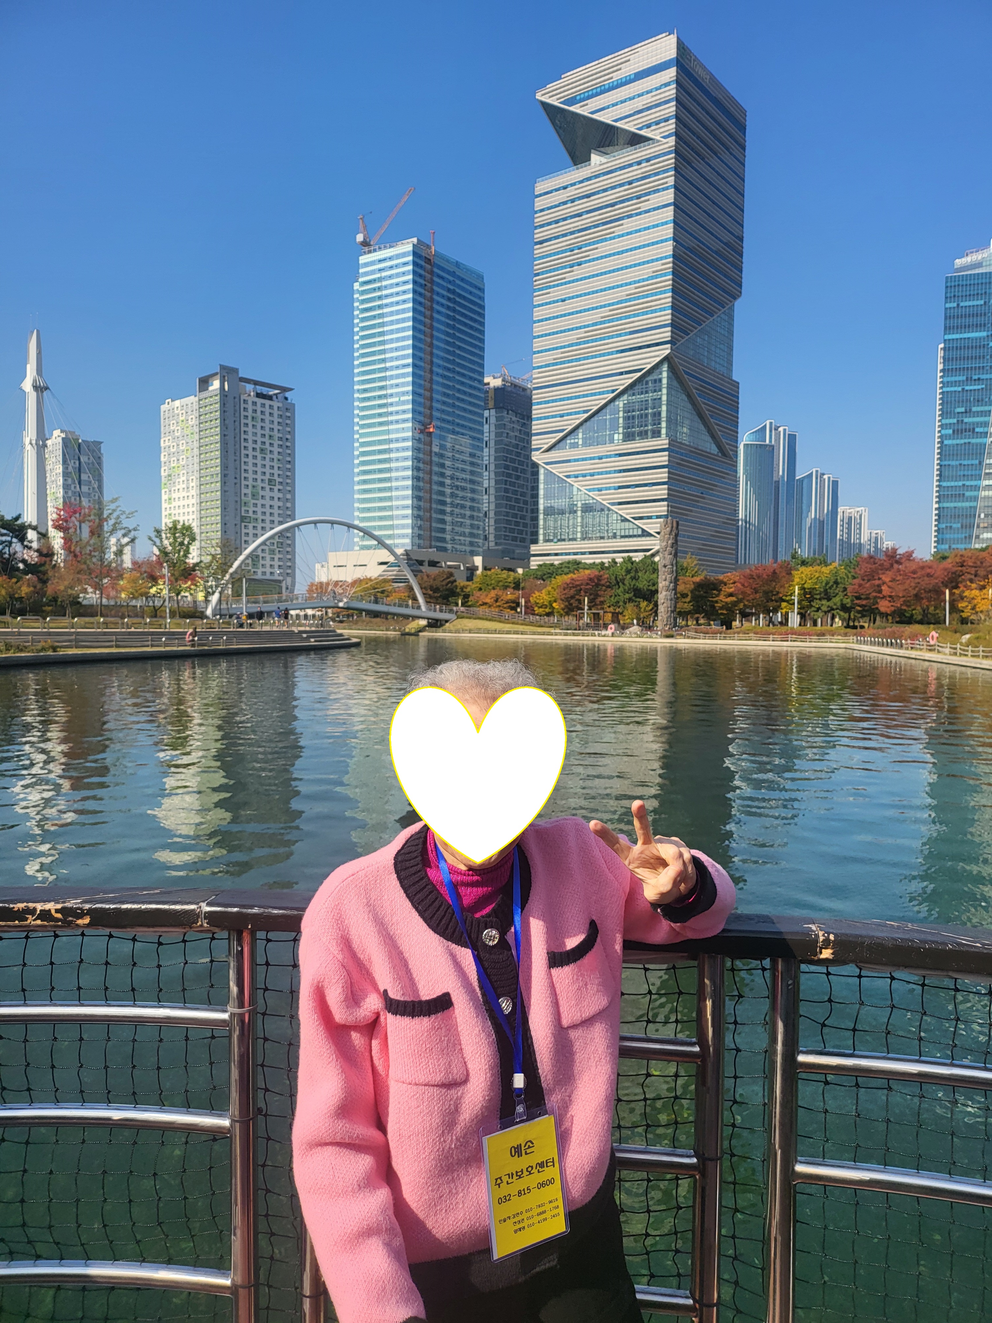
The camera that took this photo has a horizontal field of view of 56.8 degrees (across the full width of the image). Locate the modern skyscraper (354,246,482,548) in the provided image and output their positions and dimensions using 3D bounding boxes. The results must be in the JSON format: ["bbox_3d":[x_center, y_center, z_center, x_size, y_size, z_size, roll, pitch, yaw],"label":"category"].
[{"bbox_3d":[-33.317,-98.885,418.267,32.500,156.230,52.000,3,4,35],"label":"modern skyscraper"}]

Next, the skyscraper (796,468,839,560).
[{"bbox_3d":[363.761,-133.606,1043.509,40.000,162.980,38.000,3,4,35],"label":"skyscraper"}]

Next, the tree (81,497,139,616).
[{"bbox_3d":[-36.193,-9.763,86.000,5.426,11.386,5.155,-1,4,-23],"label":"tree"}]

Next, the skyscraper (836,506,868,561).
[{"bbox_3d":[427.961,-119.345,1102.444,33.000,129.040,27.000,3,4,35],"label":"skyscraper"}]

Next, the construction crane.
[{"bbox_3d":[-45.360,-181.653,378.000,25.500,27.000,6.000,1,3,14],"label":"construction crane"}]

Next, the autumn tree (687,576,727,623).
[{"bbox_3d":[25.247,-7.187,109.833,4.500,6.050,4.500,0,3,0],"label":"autumn tree"}]

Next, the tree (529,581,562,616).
[{"bbox_3d":[6.552,-7.808,121.844,4.700,5.670,4.700,0,3,0],"label":"tree"}]

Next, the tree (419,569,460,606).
[{"bbox_3d":[-8.724,-10.195,139.785,6.500,7.810,6.500,0,3,0],"label":"tree"}]

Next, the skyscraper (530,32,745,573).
[{"bbox_3d":[40.448,-86.308,265.535,44.457,147.000,42.254,3,4,38],"label":"skyscraper"}]

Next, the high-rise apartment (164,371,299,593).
[{"bbox_3d":[-112.231,-68.176,383.642,48.815,94.474,33.648,4,4,43],"label":"high-rise apartment"}]

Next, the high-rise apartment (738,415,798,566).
[{"bbox_3d":[279.044,-145.694,942.574,47.000,196.900,44.000,3,4,35],"label":"high-rise apartment"}]

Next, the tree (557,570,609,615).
[{"bbox_3d":[11.319,-8.388,119.804,6.900,7.120,6.900,0,3,0],"label":"tree"}]

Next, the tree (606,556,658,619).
[{"bbox_3d":[17.318,-8.953,116.000,7.319,8.888,6.954,1,3,8],"label":"tree"}]

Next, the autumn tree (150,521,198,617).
[{"bbox_3d":[-30.837,-8.775,88.000,4.660,9.321,4.427,-1,3,-19],"label":"autumn tree"}]

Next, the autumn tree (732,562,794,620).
[{"bbox_3d":[33.787,-8.561,116.000,7.842,8.104,7.450,1,3,16],"label":"autumn tree"}]

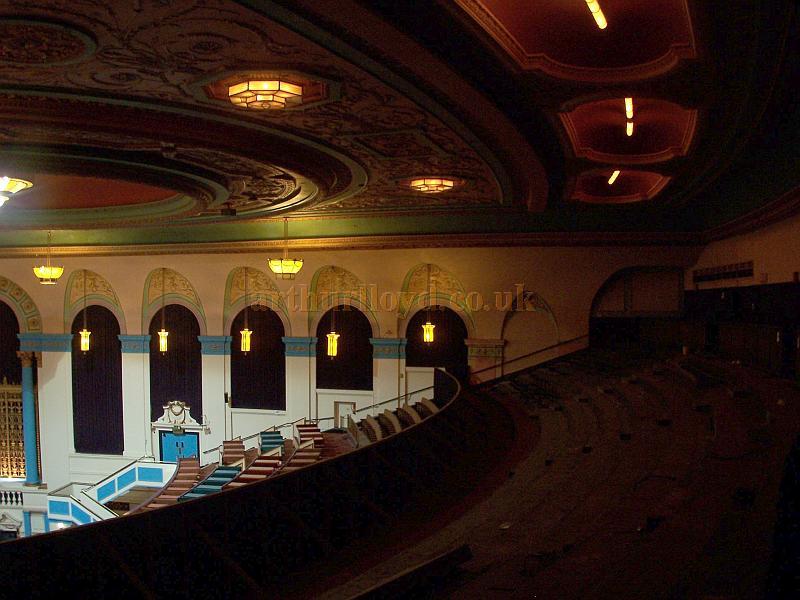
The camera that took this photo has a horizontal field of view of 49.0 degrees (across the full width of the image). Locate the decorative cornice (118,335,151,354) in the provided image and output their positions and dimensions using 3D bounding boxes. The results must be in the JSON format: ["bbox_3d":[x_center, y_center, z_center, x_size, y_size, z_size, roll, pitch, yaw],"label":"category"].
[{"bbox_3d":[-12.664,2.118,41.890,1.546,0.868,0.500,0,1,17],"label":"decorative cornice"}]

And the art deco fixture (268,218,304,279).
[{"bbox_3d":[-4.641,-2.093,35.800,1.480,2.556,1.480,0,1,17],"label":"art deco fixture"}]

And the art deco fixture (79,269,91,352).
[{"bbox_3d":[-14.802,0.553,41.300,0.541,4.021,0.541,0,1,17],"label":"art deco fixture"}]

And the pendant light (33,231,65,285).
[{"bbox_3d":[-13.789,-1.650,34.500,1.200,2.100,1.200,0,0,17],"label":"pendant light"}]

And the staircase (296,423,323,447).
[{"bbox_3d":[-4.484,6.739,44.000,1.250,0.950,2.200,0,0,-9],"label":"staircase"}]

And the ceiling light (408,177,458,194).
[{"bbox_3d":[0.859,-3.012,23.200,1.150,0.280,1.150,0,0,17],"label":"ceiling light"}]

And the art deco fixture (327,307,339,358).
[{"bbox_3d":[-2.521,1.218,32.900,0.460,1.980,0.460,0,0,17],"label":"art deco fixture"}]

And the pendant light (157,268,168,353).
[{"bbox_3d":[-9.418,0.438,35.000,0.440,3.380,0.440,0,0,17],"label":"pendant light"}]

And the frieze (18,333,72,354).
[{"bbox_3d":[-14.951,1.831,37.410,2.650,0.780,0.500,0,0,17],"label":"frieze"}]

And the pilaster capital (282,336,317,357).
[{"bbox_3d":[-4.497,2.104,39.396,1.552,0.861,0.500,0,1,17],"label":"pilaster capital"}]

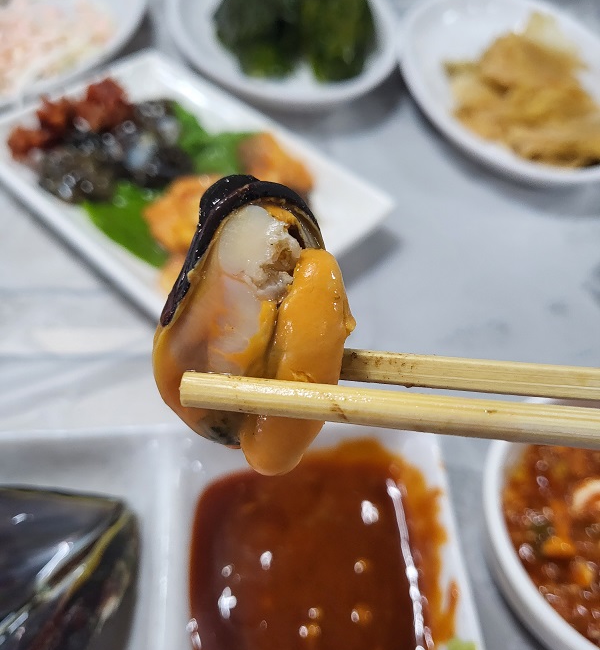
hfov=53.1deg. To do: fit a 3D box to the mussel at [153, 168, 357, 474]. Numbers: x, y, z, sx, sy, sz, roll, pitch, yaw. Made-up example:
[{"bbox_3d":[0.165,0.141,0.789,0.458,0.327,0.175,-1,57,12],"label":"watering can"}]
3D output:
[{"bbox_3d":[-0.010,0.000,0.124,0.040,0.031,0.061,-3,96,0],"label":"mussel"}]

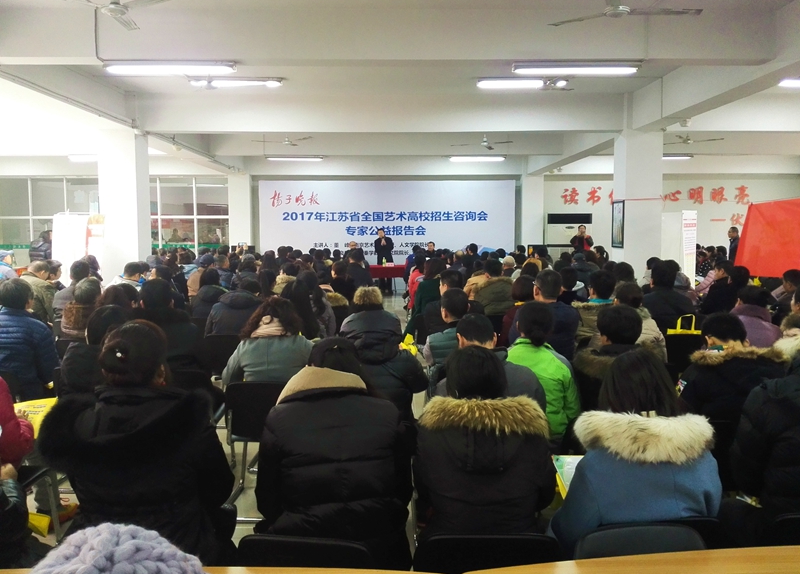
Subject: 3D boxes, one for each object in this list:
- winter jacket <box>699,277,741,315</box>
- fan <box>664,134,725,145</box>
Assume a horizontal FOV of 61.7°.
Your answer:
[{"bbox_3d":[3.507,0.244,7.287,0.500,0.640,0.420,-3,5,-31],"label":"winter jacket"},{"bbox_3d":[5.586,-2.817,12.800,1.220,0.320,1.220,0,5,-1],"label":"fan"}]

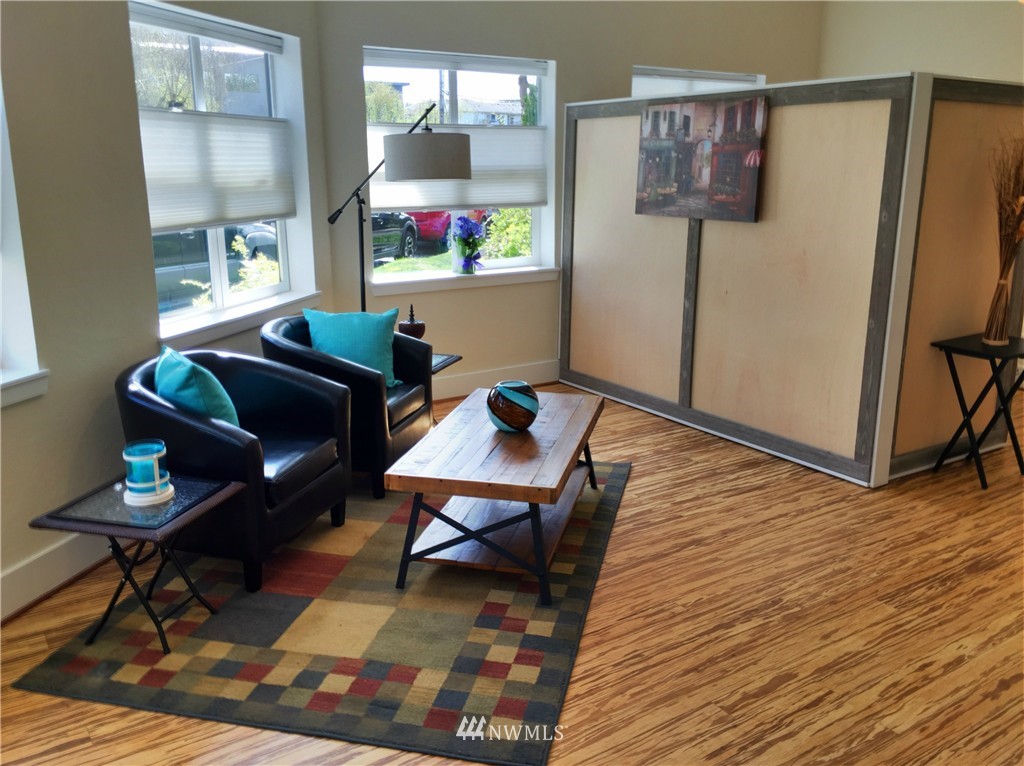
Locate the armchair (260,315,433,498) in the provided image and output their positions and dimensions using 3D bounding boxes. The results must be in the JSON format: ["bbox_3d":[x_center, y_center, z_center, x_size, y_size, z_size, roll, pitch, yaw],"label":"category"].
[{"bbox_3d":[-0.858,0.068,4.307,0.718,0.760,0.687,4,15,15],"label":"armchair"}]

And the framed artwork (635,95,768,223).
[{"bbox_3d":[1.029,-1.235,4.753,0.040,0.634,0.937,-9,17,-32],"label":"framed artwork"}]

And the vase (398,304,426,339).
[{"bbox_3d":[-0.568,-0.285,4.853,0.150,0.289,0.150,3,15,14],"label":"vase"}]

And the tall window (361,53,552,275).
[{"bbox_3d":[-0.300,-1.369,5.461,1.356,1.351,0.120,-9,17,-32],"label":"tall window"}]

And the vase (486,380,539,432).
[{"bbox_3d":[0.004,0.095,3.492,0.209,0.199,0.209,0,14,0],"label":"vase"}]

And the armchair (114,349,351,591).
[{"bbox_3d":[-1.149,0.292,3.423,0.718,0.760,0.687,4,15,16],"label":"armchair"}]

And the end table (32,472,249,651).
[{"bbox_3d":[-1.184,0.604,2.819,0.454,0.454,0.454,4,15,15],"label":"end table"}]

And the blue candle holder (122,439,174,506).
[{"bbox_3d":[-1.195,0.291,2.805,0.160,0.167,0.160,3,15,14],"label":"blue candle holder"}]

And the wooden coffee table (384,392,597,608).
[{"bbox_3d":[-0.005,0.411,3.570,0.603,0.454,1.206,3,15,13],"label":"wooden coffee table"}]

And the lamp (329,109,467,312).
[{"bbox_3d":[-0.624,-0.579,4.688,0.847,1.828,0.459,6,16,24],"label":"lamp"}]

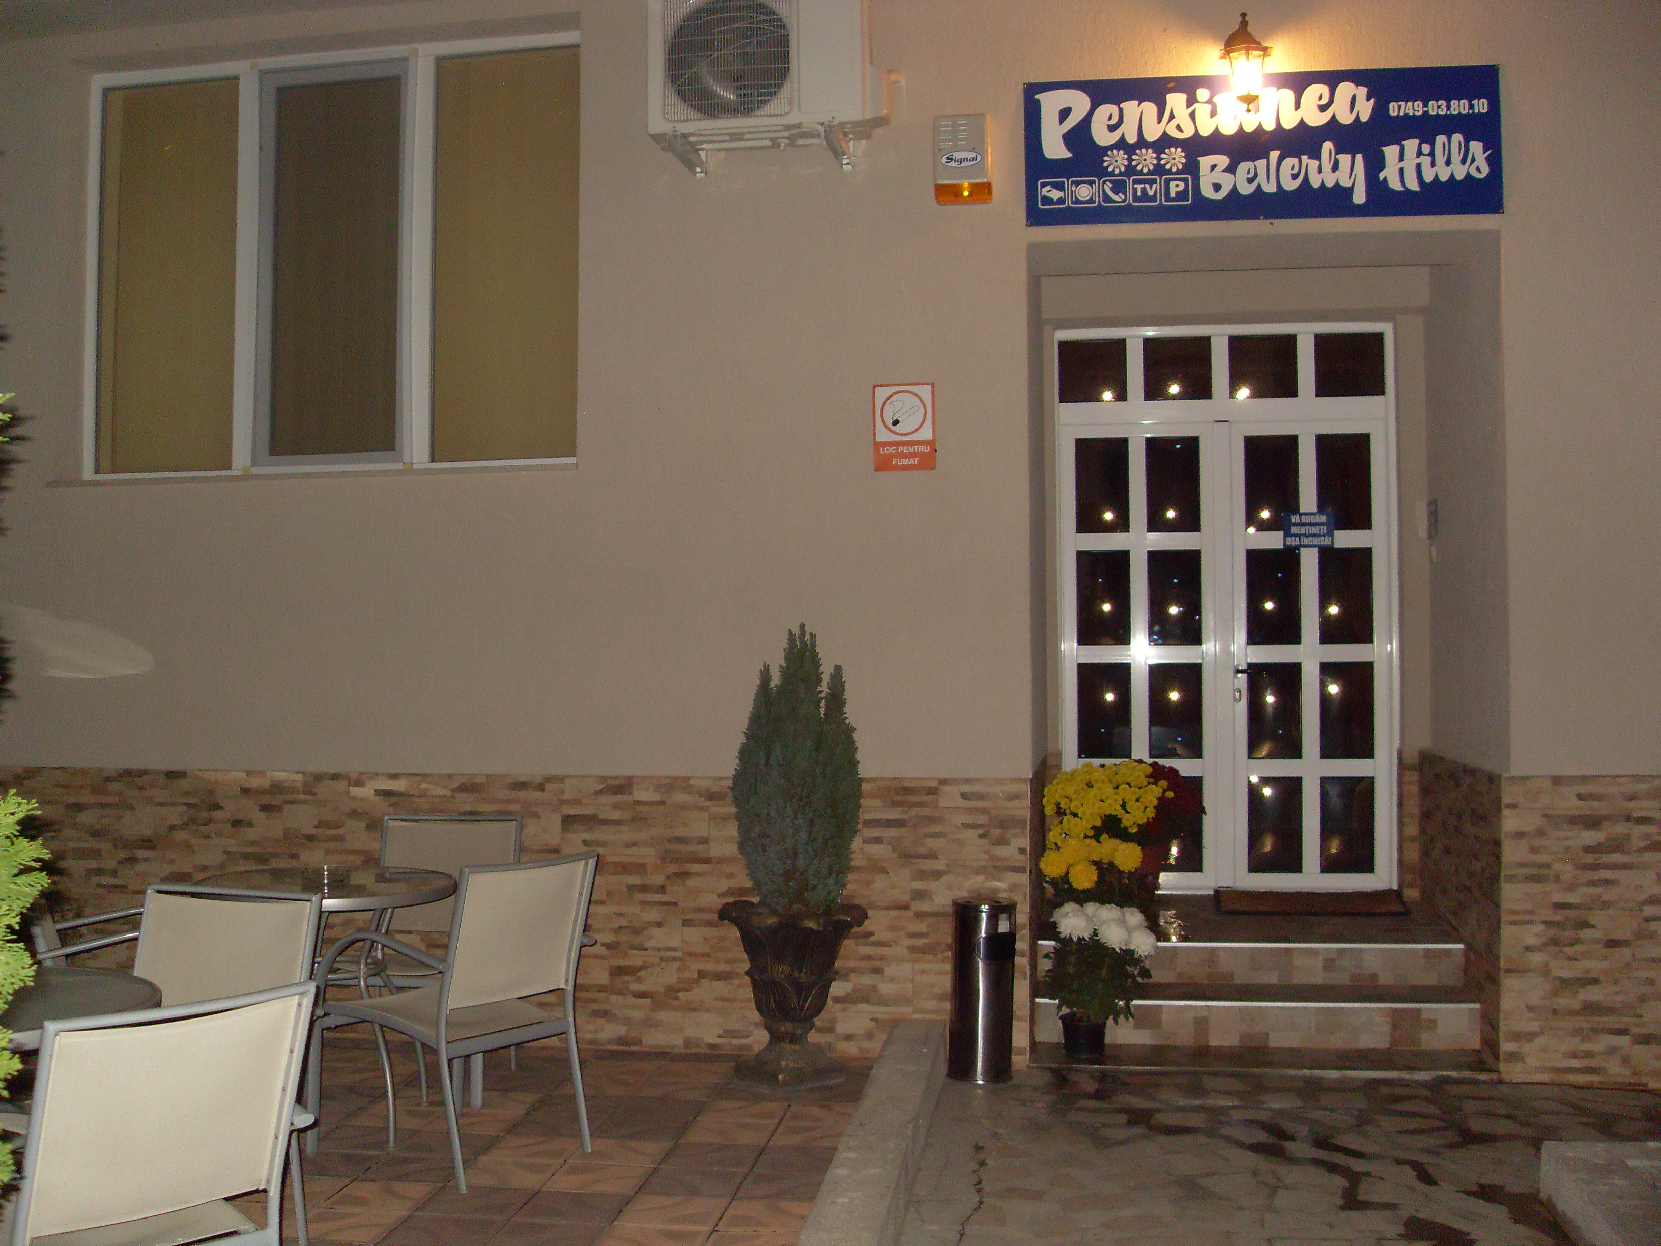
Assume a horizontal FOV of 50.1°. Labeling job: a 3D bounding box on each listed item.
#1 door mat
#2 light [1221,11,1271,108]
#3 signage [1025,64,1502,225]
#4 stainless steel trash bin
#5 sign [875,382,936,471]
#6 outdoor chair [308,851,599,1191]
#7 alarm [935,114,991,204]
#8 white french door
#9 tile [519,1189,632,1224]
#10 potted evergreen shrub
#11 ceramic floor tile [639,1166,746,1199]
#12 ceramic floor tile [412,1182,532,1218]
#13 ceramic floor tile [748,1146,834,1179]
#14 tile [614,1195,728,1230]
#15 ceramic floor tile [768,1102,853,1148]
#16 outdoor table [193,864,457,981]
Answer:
[{"bbox_3d":[2.046,1.189,7.567,0.761,0.020,0.420,-1,-1,9],"label":"door mat"},{"bbox_3d":[1.350,-1.817,5.769,0.180,0.340,0.230,0,-1,10],"label":"light"},{"bbox_3d":[1.488,-1.651,6.163,1.608,0.507,0.020,-1,-1,9],"label":"signage"},{"bbox_3d":[0.499,1.214,5.865,0.212,0.600,0.212,1,-1,0],"label":"stainless steel trash bin"},{"bbox_3d":[0.267,-0.699,6.350,0.222,0.307,0.008,-1,-1,9],"label":"sign"},{"bbox_3d":[-1.078,1.103,5.144,0.660,0.850,0.565,-1,-2,39],"label":"outdoor chair"},{"bbox_3d":[0.472,-1.646,6.298,0.200,0.318,0.085,0,-3,6],"label":"alarm"},{"bbox_3d":[1.768,-0.066,7.904,1.460,2.514,0.080,-1,-1,9],"label":"white french door"},{"bbox_3d":[-0.622,1.436,4.356,0.250,0.014,0.250,0,-3,6],"label":"tile"},{"bbox_3d":[-0.140,0.779,6.114,0.502,1.536,0.502,-1,-1,9],"label":"potted evergreen shrub"},{"bbox_3d":[-0.352,1.446,4.565,0.250,0.014,0.250,0,-3,6],"label":"ceramic floor tile"},{"bbox_3d":[-0.871,1.438,4.400,0.250,0.014,0.250,0,-3,6],"label":"ceramic floor tile"},{"bbox_3d":[-0.101,1.525,5.024,0.255,0.012,0.260,-1,-1,9],"label":"ceramic floor tile"},{"bbox_3d":[-0.386,1.459,4.377,0.260,0.014,0.241,0,-1,7],"label":"tile"},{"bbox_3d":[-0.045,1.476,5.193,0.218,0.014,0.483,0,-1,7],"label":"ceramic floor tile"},{"bbox_3d":[-1.462,1.115,5.171,0.850,0.720,0.850,0,-1,10],"label":"outdoor table"}]

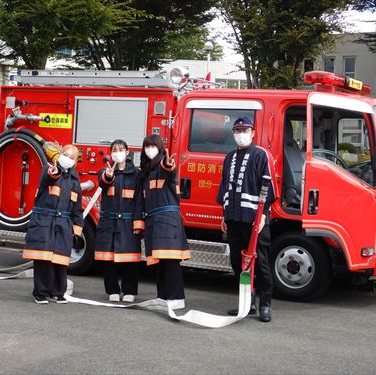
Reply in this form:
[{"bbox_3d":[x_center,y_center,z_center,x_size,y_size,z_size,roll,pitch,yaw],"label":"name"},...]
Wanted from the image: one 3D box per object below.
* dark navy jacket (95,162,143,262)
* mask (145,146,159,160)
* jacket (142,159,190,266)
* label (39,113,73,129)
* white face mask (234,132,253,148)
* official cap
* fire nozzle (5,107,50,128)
[{"bbox_3d":[-0.643,0.236,8.330,0.470,0.940,0.420,3,2,7],"label":"dark navy jacket"},{"bbox_3d":[-0.340,-0.327,8.360,0.140,0.130,0.085,3,2,7],"label":"mask"},{"bbox_3d":[-0.213,0.236,8.330,0.460,0.980,0.400,4,2,30],"label":"jacket"},{"bbox_3d":[-1.495,-0.747,9.970,0.430,0.160,0.010,4,2,21],"label":"label"},{"bbox_3d":[0.490,-0.420,7.800,0.155,0.125,0.085,4,2,19],"label":"white face mask"},{"bbox_3d":[0.498,-0.574,7.900,0.190,0.120,0.260,1,1,18],"label":"official cap"},{"bbox_3d":[-1.931,-0.842,10.600,0.660,0.250,0.170,4,2,29],"label":"fire nozzle"}]

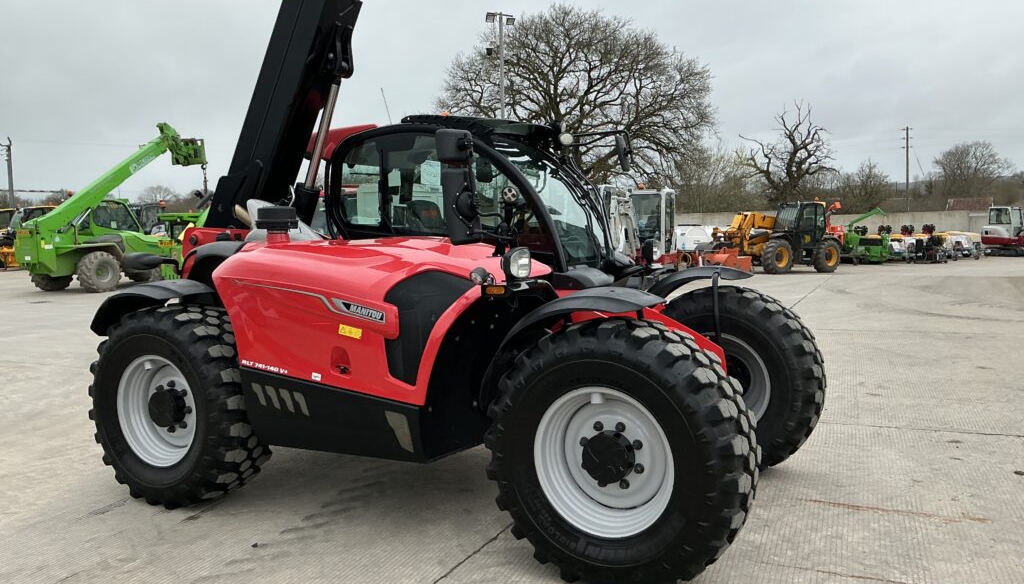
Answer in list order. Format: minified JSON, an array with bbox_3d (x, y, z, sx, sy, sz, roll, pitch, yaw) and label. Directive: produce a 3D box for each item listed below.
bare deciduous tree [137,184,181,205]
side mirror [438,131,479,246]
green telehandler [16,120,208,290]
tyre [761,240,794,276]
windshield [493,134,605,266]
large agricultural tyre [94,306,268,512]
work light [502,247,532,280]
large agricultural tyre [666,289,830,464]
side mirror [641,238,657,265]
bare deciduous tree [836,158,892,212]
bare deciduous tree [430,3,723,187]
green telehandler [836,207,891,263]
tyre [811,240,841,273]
[{"bbox_3d":[-42.678,-8.799,100.000,6.000,8.600,6.000,-1,4,0],"label":"bare deciduous tree"},{"bbox_3d":[-0.269,-0.531,4.170,0.120,0.570,0.200,2,5,42],"label":"side mirror"},{"bbox_3d":[-12.750,-2.763,26.700,2.300,5.400,5.700,1,5,32],"label":"green telehandler"},{"bbox_3d":[9.233,-1.227,28.800,1.220,1.200,0.440,-4,5,-32],"label":"tyre"},{"bbox_3d":[0.317,-0.586,5.453,0.240,0.960,0.880,-36,-13,26],"label":"windshield"},{"bbox_3d":[-2.012,0.688,5.045,1.200,1.180,0.450,1,4,27],"label":"large agricultural tyre"},{"bbox_3d":[0.024,-0.138,3.950,0.110,0.165,0.160,1,4,28],"label":"work light"},{"bbox_3d":[1.420,0.575,5.480,1.200,1.180,0.450,1,4,29],"label":"large agricultural tyre"},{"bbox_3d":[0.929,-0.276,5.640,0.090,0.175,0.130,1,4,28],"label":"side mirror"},{"bbox_3d":[22.981,-5.607,54.000,3.700,6.200,3.700,0,4,23],"label":"bare deciduous tree"},{"bbox_3d":[3.875,-9.554,49.000,16.400,15.000,15.500,-1,4,5],"label":"bare deciduous tree"},{"bbox_3d":[15.834,-2.588,37.300,2.500,2.550,2.000,1,4,25],"label":"green telehandler"},{"bbox_3d":[11.638,-1.327,30.700,1.210,1.210,0.450,-3,4,-28],"label":"tyre"}]

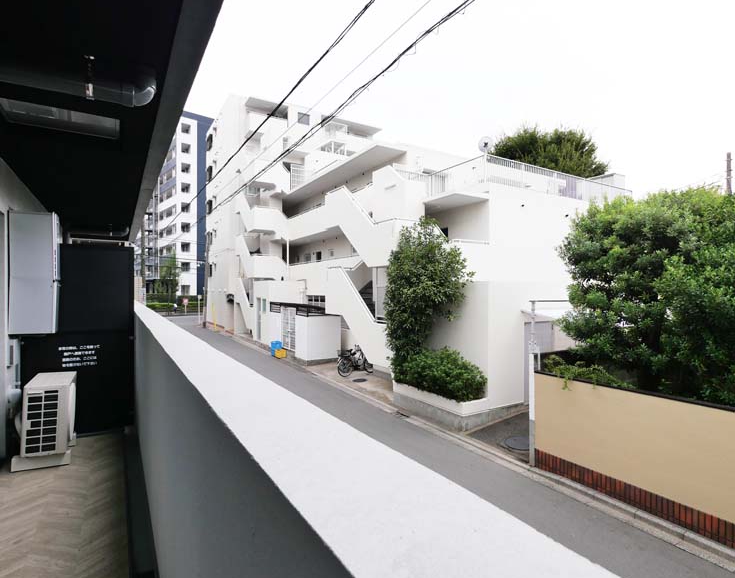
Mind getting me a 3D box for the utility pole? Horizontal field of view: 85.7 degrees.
[{"bbox_3d":[-12.968,-0.642,32.000,0.260,7.560,0.260,3,0,0],"label":"utility pole"}]

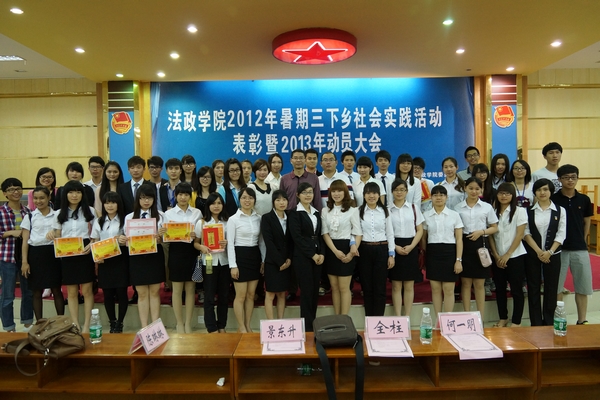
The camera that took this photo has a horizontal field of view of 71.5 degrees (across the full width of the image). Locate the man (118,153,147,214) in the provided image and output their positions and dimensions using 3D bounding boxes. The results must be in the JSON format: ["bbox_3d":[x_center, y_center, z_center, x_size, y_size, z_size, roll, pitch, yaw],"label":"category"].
[{"bbox_3d":[-2.131,0.304,5.343,0.480,1.743,0.290,-1,3,-7],"label":"man"}]

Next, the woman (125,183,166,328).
[{"bbox_3d":[-1.656,0.657,4.542,0.450,1.663,0.330,-1,3,-5],"label":"woman"}]

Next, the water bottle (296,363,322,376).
[{"bbox_3d":[0.069,0.867,2.130,0.178,0.062,0.062,-1,1,0],"label":"water bottle"}]

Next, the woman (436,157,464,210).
[{"bbox_3d":[1.891,0.291,5.241,0.440,1.658,0.280,-1,3,7],"label":"woman"}]

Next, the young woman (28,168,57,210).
[{"bbox_3d":[-3.190,0.395,5.240,0.440,1.603,0.280,-1,3,-11],"label":"young woman"}]

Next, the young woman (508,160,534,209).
[{"bbox_3d":[2.750,0.301,5.190,0.440,1.618,0.280,0,3,9],"label":"young woman"}]

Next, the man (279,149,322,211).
[{"bbox_3d":[0.019,0.263,5.125,0.500,1.783,0.290,-1,3,0],"label":"man"}]

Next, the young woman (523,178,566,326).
[{"bbox_3d":[2.714,0.577,4.619,0.470,1.617,0.310,0,2,32],"label":"young woman"}]

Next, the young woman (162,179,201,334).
[{"bbox_3d":[-1.260,0.644,4.592,0.450,1.673,0.300,-1,3,-3],"label":"young woman"}]

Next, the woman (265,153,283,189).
[{"bbox_3d":[-0.328,0.276,5.420,0.430,1.751,0.280,-1,1,-3],"label":"woman"}]

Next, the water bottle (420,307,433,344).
[{"bbox_3d":[0.759,0.756,2.500,0.067,0.215,0.067,-1,3,0],"label":"water bottle"}]

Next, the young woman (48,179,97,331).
[{"bbox_3d":[-2.453,0.637,4.519,0.490,1.686,0.360,-2,1,-26],"label":"young woman"}]

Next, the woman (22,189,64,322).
[{"bbox_3d":[-2.843,0.668,4.679,0.450,1.632,0.280,-2,2,-30],"label":"woman"}]

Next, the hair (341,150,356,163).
[{"bbox_3d":[0.632,-0.553,5.400,0.180,0.180,0.200,-1,1,6],"label":"hair"}]

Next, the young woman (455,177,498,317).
[{"bbox_3d":[1.974,0.573,4.669,0.470,1.649,0.320,0,1,24],"label":"young woman"}]

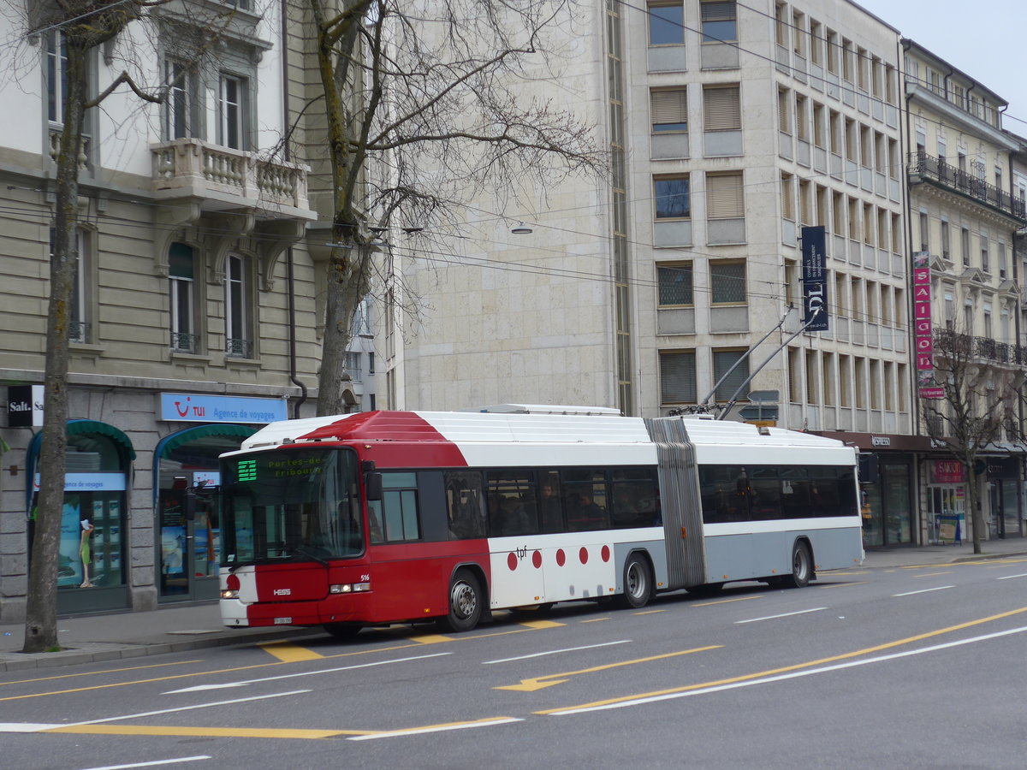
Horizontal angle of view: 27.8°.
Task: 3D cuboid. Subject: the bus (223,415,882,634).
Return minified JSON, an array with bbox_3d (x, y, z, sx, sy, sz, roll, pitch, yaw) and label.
[{"bbox_3d":[1.517,2.123,36.321,2.680,3.380,18.000,-4,-4,31],"label":"bus"}]

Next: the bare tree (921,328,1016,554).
[{"bbox_3d":[15.347,1.889,70.000,3.150,7.600,3.150,-2,-3,0],"label":"bare tree"}]

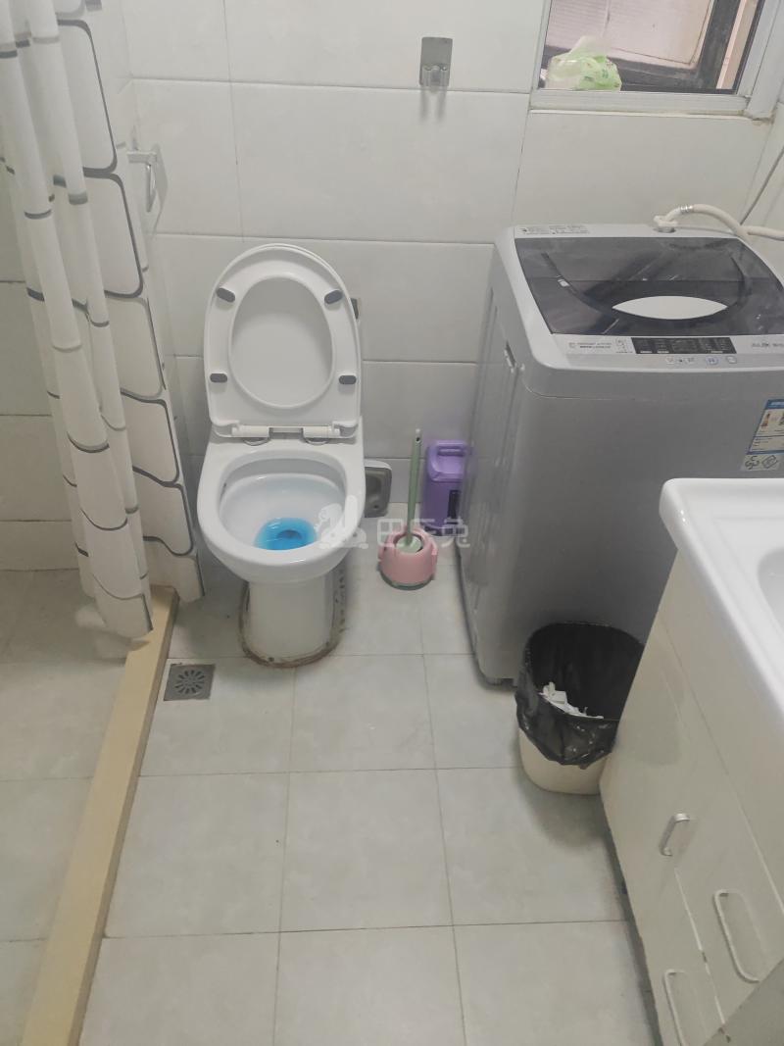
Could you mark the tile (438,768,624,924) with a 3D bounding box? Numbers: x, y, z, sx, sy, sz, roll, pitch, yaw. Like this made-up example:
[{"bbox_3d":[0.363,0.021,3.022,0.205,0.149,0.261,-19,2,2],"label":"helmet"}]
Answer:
[{"bbox_3d":[0.249,0.611,1.450,0.300,0.010,0.300,0,41,-4],"label":"tile"}]

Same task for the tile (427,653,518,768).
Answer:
[{"bbox_3d":[0.233,0.414,1.680,0.300,0.010,0.300,0,41,-4],"label":"tile"}]

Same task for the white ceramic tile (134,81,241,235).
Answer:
[{"bbox_3d":[-0.426,-0.759,1.588,0.200,0.302,0.010,0,41,-4],"label":"white ceramic tile"}]

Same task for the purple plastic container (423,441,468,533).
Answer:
[{"bbox_3d":[0.153,-0.092,2.053,0.140,0.240,0.140,0,41,-4],"label":"purple plastic container"}]

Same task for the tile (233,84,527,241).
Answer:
[{"bbox_3d":[-0.026,-0.752,1.603,0.600,0.300,0.012,0,40,-4],"label":"tile"}]

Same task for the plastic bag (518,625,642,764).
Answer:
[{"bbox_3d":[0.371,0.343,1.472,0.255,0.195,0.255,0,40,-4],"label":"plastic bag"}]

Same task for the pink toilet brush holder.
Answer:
[{"bbox_3d":[0.042,0.081,1.954,0.155,0.100,0.155,0,41,-4],"label":"pink toilet brush holder"}]

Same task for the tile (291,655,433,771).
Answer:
[{"bbox_3d":[-0.066,0.414,1.659,0.300,0.010,0.300,0,41,-4],"label":"tile"}]

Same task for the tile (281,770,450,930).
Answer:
[{"bbox_3d":[-0.050,0.611,1.429,0.300,0.010,0.300,0,41,-4],"label":"tile"}]

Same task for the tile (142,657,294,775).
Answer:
[{"bbox_3d":[-0.366,0.410,1.625,0.300,0.012,0.300,0,40,-4],"label":"tile"}]

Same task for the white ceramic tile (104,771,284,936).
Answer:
[{"bbox_3d":[-0.349,0.605,1.398,0.300,0.012,0.300,0,40,-4],"label":"white ceramic tile"}]

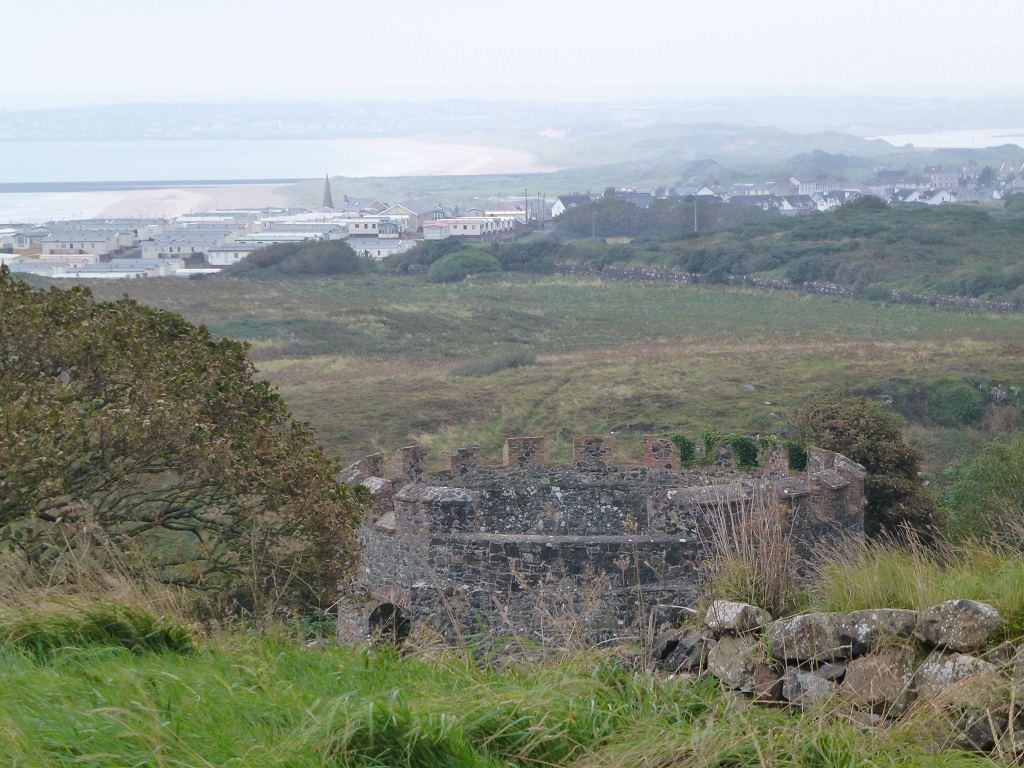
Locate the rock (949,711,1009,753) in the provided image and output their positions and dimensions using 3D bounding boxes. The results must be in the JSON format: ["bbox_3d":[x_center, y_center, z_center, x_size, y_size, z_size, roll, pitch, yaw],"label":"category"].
[{"bbox_3d":[1.801,1.342,11.878,0.232,0.158,0.196,0,5,0],"label":"rock"}]

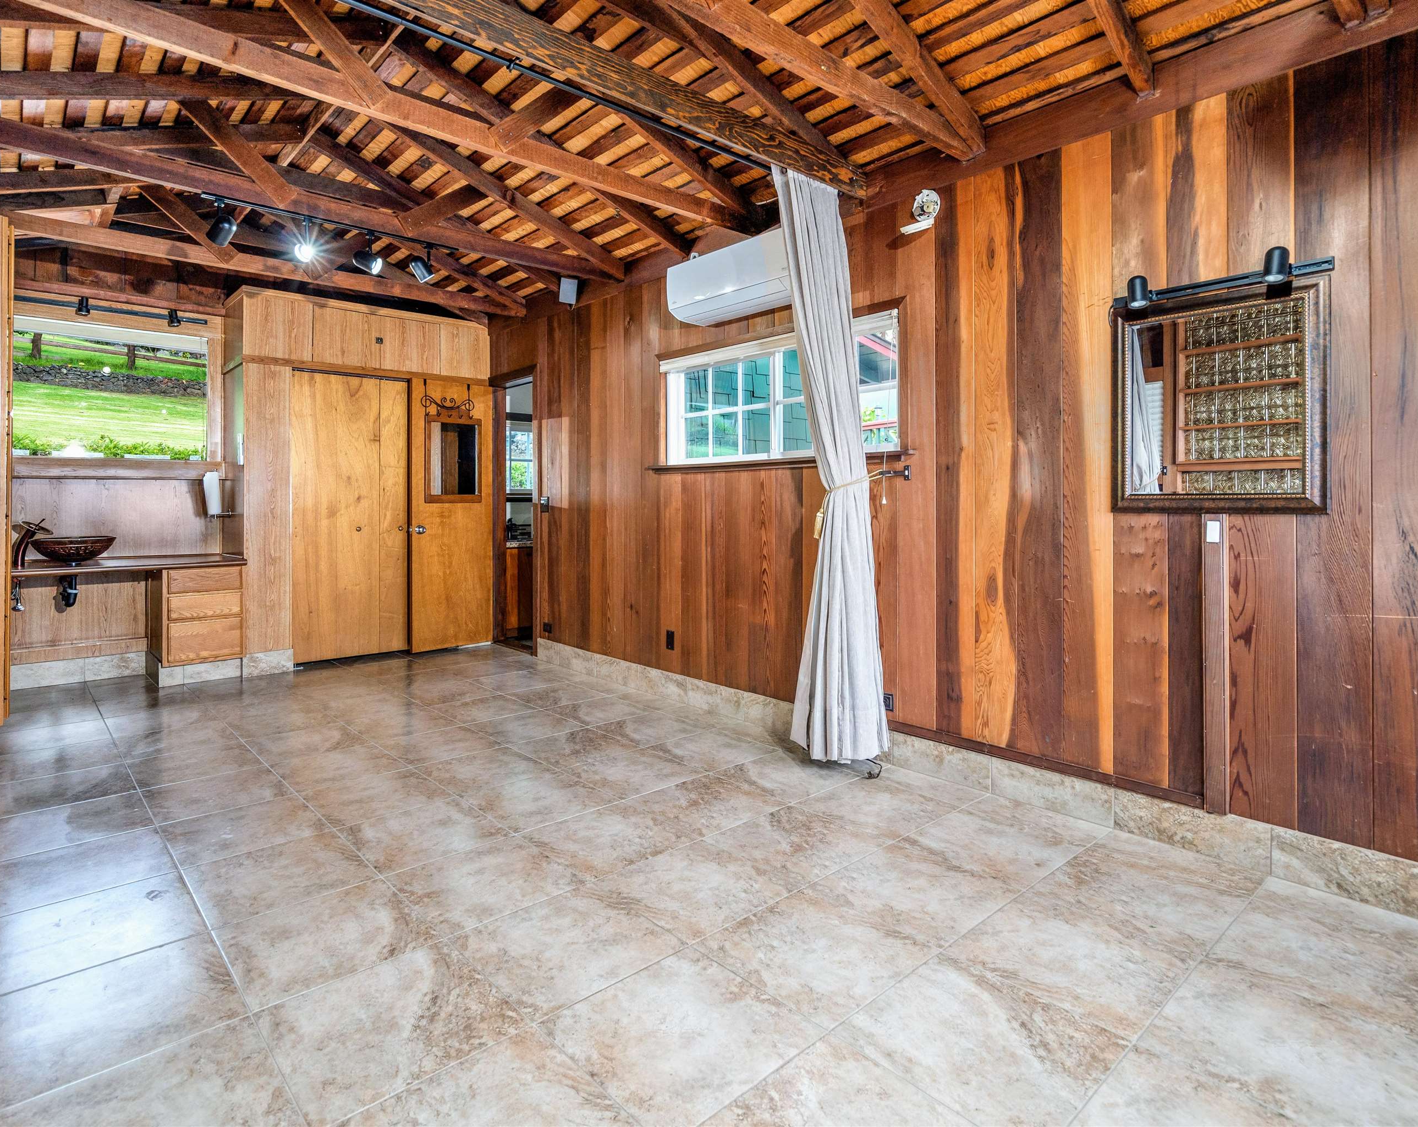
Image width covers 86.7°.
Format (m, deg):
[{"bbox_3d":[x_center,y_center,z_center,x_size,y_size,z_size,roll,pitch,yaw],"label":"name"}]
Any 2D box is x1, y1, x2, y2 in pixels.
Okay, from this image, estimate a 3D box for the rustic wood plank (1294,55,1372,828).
[{"bbox_3d":[1.792,-0.322,2.149,0.022,2.215,0.170,-1,1,-43],"label":"rustic wood plank"}]

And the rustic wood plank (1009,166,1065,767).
[{"bbox_3d":[1.215,-0.388,2.775,0.022,2.205,0.187,-1,1,-43],"label":"rustic wood plank"}]

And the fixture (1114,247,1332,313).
[{"bbox_3d":[1.603,-0.926,2.411,0.100,0.110,0.608,-1,1,-42],"label":"fixture"}]

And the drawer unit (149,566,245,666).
[{"bbox_3d":[-3.397,0.314,4.989,0.436,0.594,0.521,-1,1,-42],"label":"drawer unit"}]

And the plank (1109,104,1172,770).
[{"bbox_3d":[1.498,-0.380,2.609,0.025,2.289,0.174,-1,1,-42],"label":"plank"}]

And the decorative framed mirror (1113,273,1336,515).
[{"bbox_3d":[1.622,-0.528,2.434,0.040,0.732,0.602,-1,1,-42],"label":"decorative framed mirror"}]

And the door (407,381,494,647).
[{"bbox_3d":[-2.020,-0.371,5.902,0.650,2.081,0.039,-1,1,-43],"label":"door"}]

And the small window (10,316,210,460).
[{"bbox_3d":[-3.900,-1.108,4.913,1.060,0.870,0.070,-1,1,-42],"label":"small window"}]

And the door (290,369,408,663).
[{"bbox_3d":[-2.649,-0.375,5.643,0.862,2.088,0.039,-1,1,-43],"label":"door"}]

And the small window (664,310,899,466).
[{"bbox_3d":[0.282,-0.825,3.821,0.090,0.595,1.565,-1,1,-43],"label":"small window"}]

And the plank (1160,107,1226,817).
[{"bbox_3d":[1.613,-0.369,2.481,0.025,2.289,0.170,-1,1,-42],"label":"plank"}]

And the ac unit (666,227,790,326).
[{"bbox_3d":[0.153,-1.416,3.748,0.220,0.295,0.863,-1,1,-43],"label":"ac unit"}]

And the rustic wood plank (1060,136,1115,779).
[{"bbox_3d":[1.379,-0.391,2.740,0.025,2.289,0.179,-1,1,-42],"label":"rustic wood plank"}]

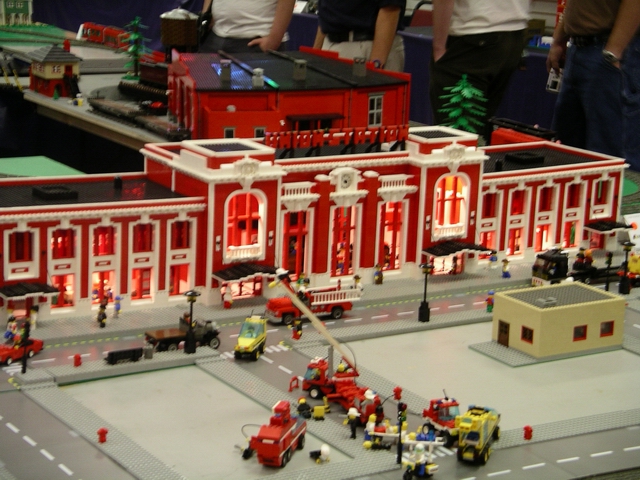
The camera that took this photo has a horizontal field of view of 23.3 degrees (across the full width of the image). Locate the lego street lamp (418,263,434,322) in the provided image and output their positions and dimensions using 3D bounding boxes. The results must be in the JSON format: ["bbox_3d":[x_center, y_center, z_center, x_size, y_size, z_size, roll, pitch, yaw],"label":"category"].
[{"bbox_3d":[0.204,0.100,2.979,0.030,0.112,0.030,-6,15,-32],"label":"lego street lamp"}]

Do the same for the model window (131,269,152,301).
[{"bbox_3d":[-0.333,0.082,2.897,0.041,0.062,0.010,-6,15,-32],"label":"model window"}]

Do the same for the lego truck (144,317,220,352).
[{"bbox_3d":[-0.242,0.166,2.752,0.126,0.058,0.050,-6,15,-32],"label":"lego truck"}]

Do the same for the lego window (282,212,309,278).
[{"bbox_3d":[-0.049,0.010,3.122,0.048,0.135,0.014,-6,16,-31],"label":"lego window"}]

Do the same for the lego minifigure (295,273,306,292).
[{"bbox_3d":[-0.037,0.085,3.125,0.018,0.040,0.013,-5,15,-32],"label":"lego minifigure"}]

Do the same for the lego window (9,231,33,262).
[{"bbox_3d":[-0.537,0.013,2.794,0.045,0.056,0.012,-5,15,-32],"label":"lego window"}]

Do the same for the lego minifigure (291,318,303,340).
[{"bbox_3d":[-0.042,0.159,2.808,0.023,0.041,0.016,13,16,38],"label":"lego minifigure"}]

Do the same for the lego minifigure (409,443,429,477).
[{"bbox_3d":[0.139,0.309,2.189,0.016,0.043,0.022,-9,17,-39],"label":"lego minifigure"}]

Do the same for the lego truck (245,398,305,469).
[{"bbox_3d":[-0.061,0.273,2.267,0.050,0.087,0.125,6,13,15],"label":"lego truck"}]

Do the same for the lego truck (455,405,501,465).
[{"bbox_3d":[0.239,0.280,2.312,0.045,0.066,0.130,6,13,16],"label":"lego truck"}]

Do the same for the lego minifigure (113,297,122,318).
[{"bbox_3d":[-0.377,0.124,2.889,0.013,0.040,0.017,-5,15,-32],"label":"lego minifigure"}]

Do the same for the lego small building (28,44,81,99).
[{"bbox_3d":[-0.998,-0.643,5.850,0.165,0.190,0.155,-6,15,-32],"label":"lego small building"}]

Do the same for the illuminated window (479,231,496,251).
[{"bbox_3d":[0.367,0.010,3.400,0.037,0.056,0.010,-6,16,-31],"label":"illuminated window"}]

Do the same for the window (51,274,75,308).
[{"bbox_3d":[-0.466,0.094,2.814,0.043,0.062,0.010,-6,15,-32],"label":"window"}]

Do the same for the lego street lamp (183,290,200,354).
[{"bbox_3d":[-0.224,0.142,2.707,0.030,0.111,0.030,2,12,0],"label":"lego street lamp"}]

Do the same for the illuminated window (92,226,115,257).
[{"bbox_3d":[-0.400,0.002,2.879,0.045,0.054,0.012,-5,15,-32],"label":"illuminated window"}]

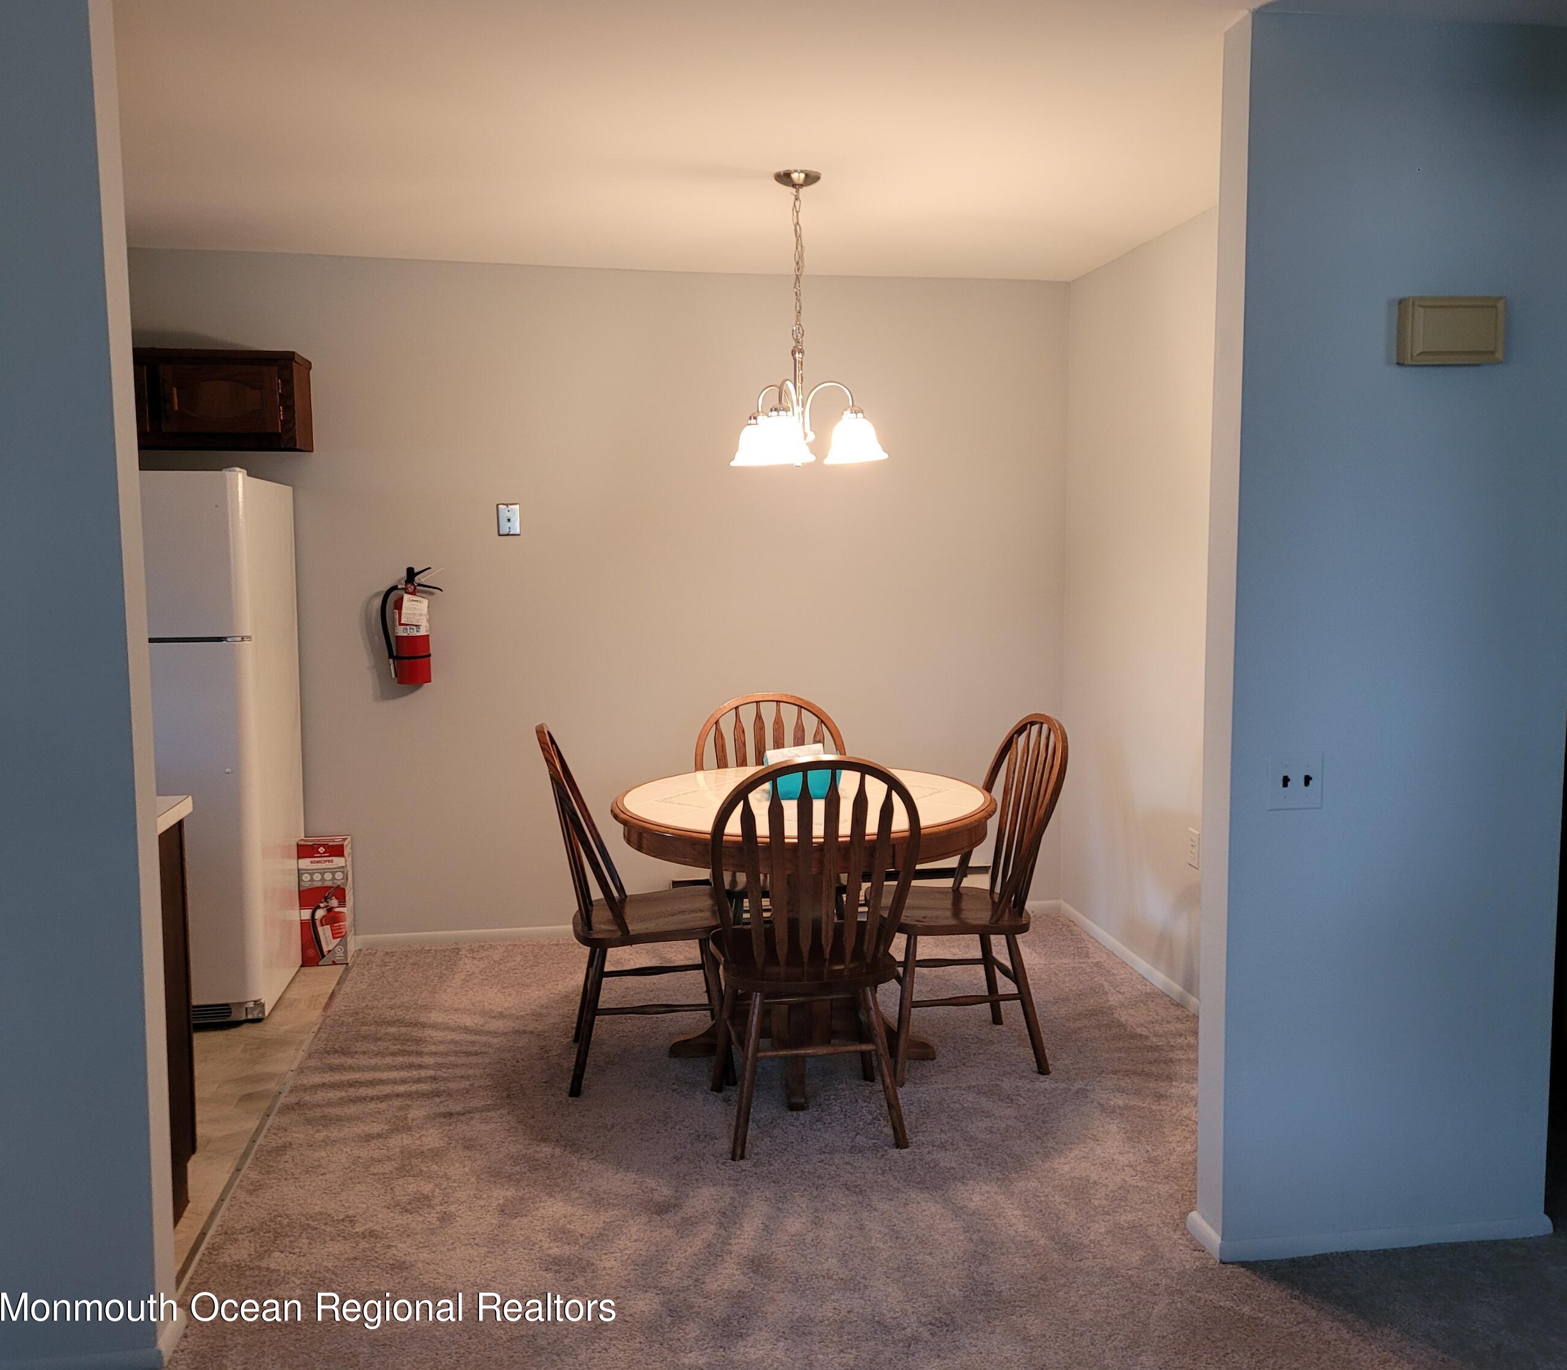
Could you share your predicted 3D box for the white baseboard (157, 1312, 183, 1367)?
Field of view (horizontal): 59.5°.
[{"bbox_3d":[-1.101,1.169,2.489,0.020,0.050,0.150,-1,6,-9],"label":"white baseboard"}]

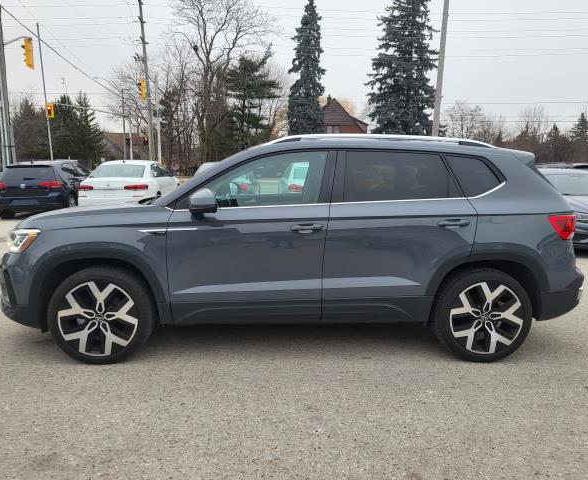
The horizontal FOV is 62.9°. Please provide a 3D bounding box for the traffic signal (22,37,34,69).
[{"bbox_3d":[-9.168,-6.458,16.600,0.400,1.040,0.420,0,9,-3],"label":"traffic signal"}]

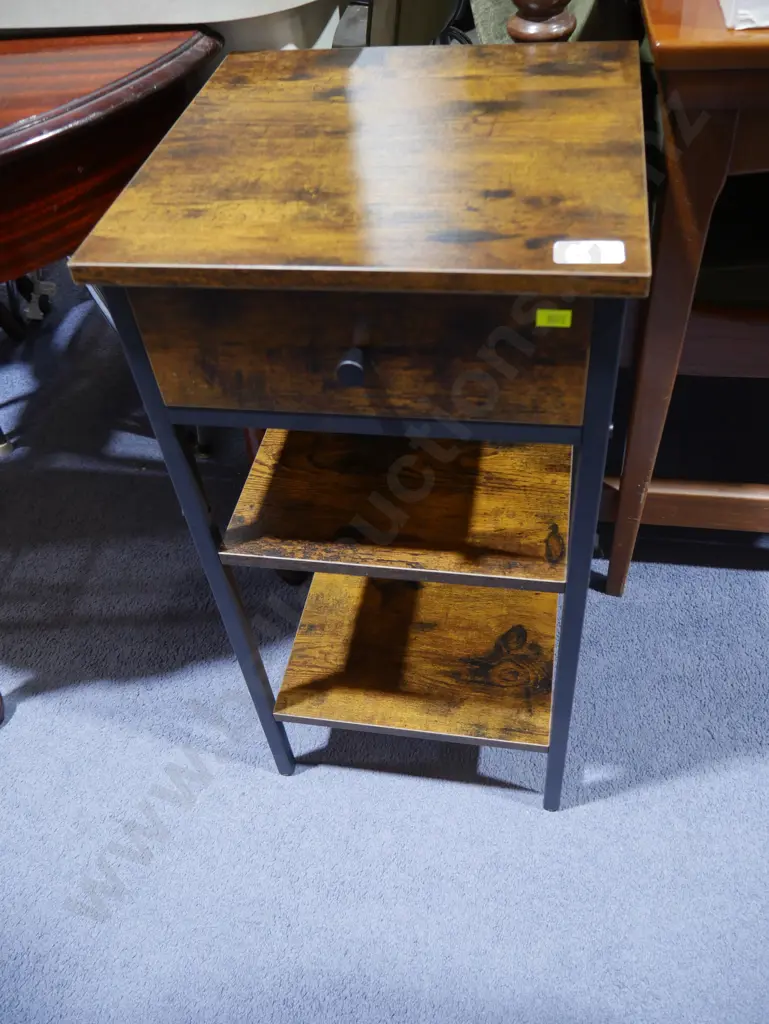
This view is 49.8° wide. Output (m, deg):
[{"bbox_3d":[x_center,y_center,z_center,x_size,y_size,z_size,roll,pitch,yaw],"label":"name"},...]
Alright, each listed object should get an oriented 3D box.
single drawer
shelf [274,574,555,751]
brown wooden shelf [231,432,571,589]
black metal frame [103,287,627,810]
[{"bbox_3d":[0.006,-0.189,0.583,0.270,0.095,0.296,4,47,11],"label":"single drawer"},{"bbox_3d":[0.058,0.116,1.035,0.304,0.016,0.355,4,47,11],"label":"shelf"},{"bbox_3d":[0.033,-0.076,0.835,0.304,0.016,0.355,4,47,11],"label":"brown wooden shelf"},{"bbox_3d":[0.035,-0.020,0.801,0.306,0.650,0.312,4,47,11],"label":"black metal frame"}]

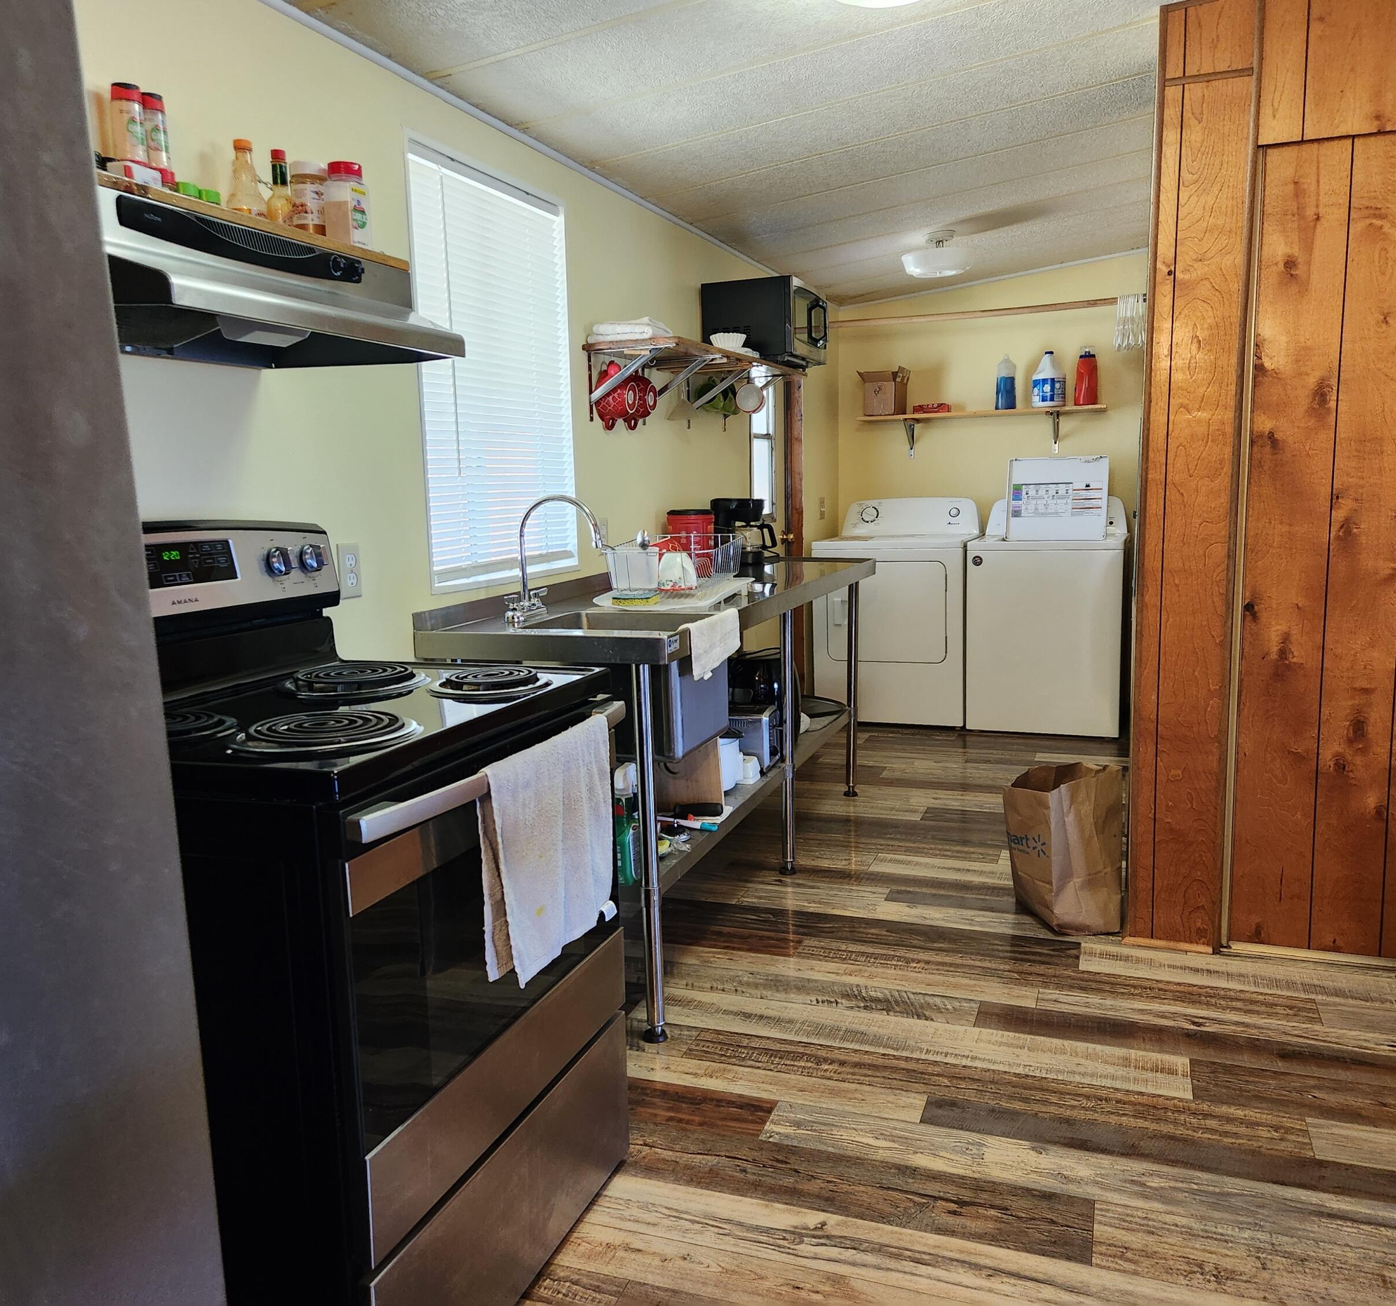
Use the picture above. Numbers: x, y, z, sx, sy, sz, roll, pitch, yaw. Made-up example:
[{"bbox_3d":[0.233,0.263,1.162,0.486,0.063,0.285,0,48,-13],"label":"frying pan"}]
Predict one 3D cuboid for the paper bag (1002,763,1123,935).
[{"bbox_3d":[1.030,0.537,3.257,0.262,0.396,0.188,-7,10,-33],"label":"paper bag"}]

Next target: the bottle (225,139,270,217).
[{"bbox_3d":[-0.707,-0.725,1.818,0.064,0.157,0.064,1,9,19],"label":"bottle"}]

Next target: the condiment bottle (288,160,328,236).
[{"bbox_3d":[-0.621,-0.723,1.866,0.060,0.134,0.060,1,9,19],"label":"condiment bottle"}]

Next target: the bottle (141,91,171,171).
[{"bbox_3d":[-0.791,-0.752,1.685,0.043,0.117,0.043,1,9,19],"label":"bottle"}]

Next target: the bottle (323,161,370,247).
[{"bbox_3d":[-0.590,-0.746,1.946,0.058,0.155,0.062,1,9,19],"label":"bottle"}]

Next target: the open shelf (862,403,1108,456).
[{"bbox_3d":[1.513,-1.174,6.194,1.285,0.229,0.250,1,9,19],"label":"open shelf"}]

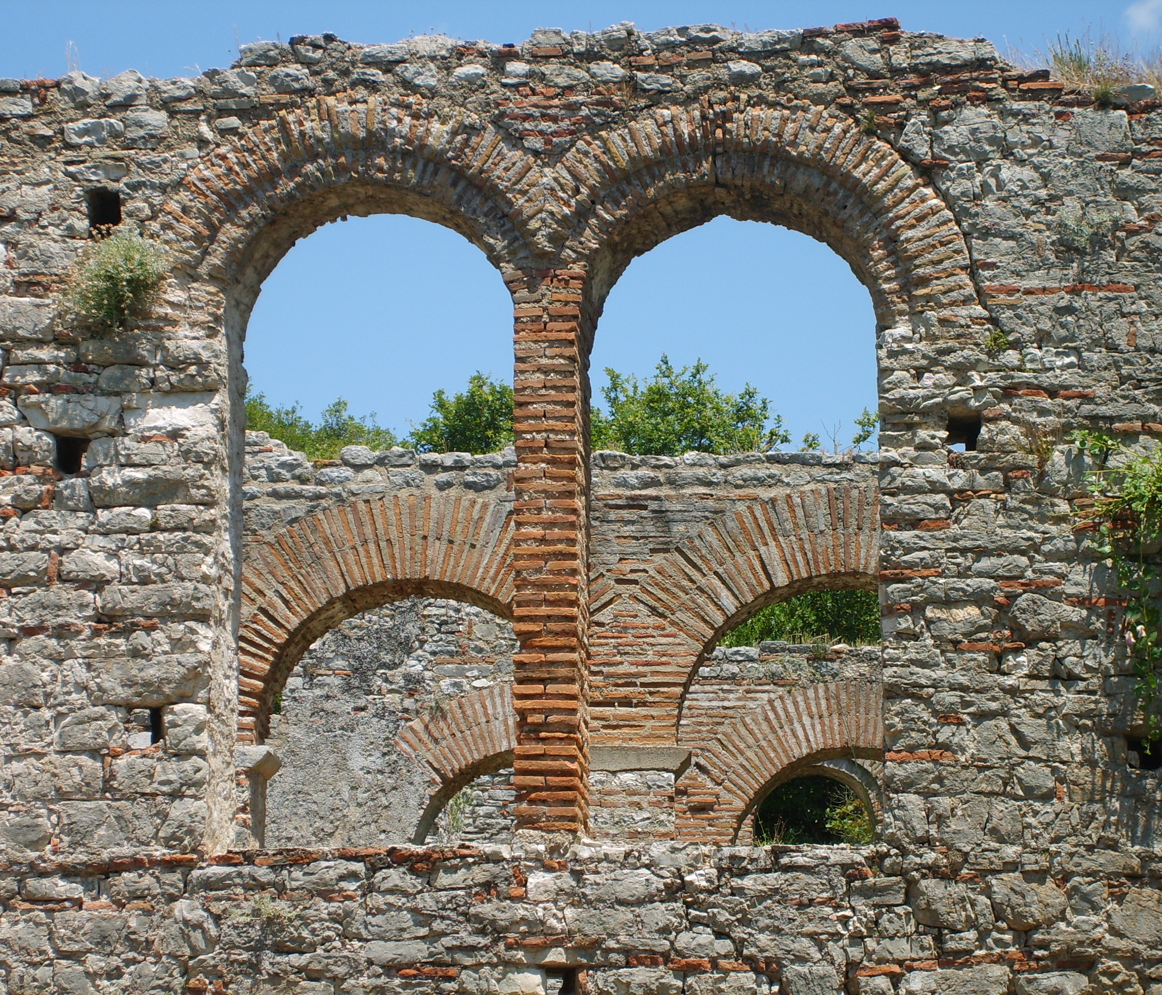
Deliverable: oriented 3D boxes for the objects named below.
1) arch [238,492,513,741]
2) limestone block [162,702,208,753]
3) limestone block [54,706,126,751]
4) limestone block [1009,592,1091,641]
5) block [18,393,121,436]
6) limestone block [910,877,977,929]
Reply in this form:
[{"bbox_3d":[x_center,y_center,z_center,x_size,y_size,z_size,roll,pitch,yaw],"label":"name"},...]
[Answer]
[{"bbox_3d":[-1.294,1.051,28.915,3.400,2.000,0.700,-1,-12,5],"label":"arch"},{"bbox_3d":[-1.982,1.194,17.843,0.231,0.260,0.250,-1,-15,2],"label":"limestone block"},{"bbox_3d":[-2.553,1.235,18.541,0.367,0.239,0.250,-1,-13,5],"label":"limestone block"},{"bbox_3d":[2.421,0.642,18.243,0.414,0.247,0.260,-1,-13,5],"label":"limestone block"},{"bbox_3d":[-2.715,-0.414,18.951,0.546,0.233,0.280,-1,-13,5],"label":"block"},{"bbox_3d":[1.907,2.150,18.542,0.350,0.267,0.270,-1,-12,5],"label":"limestone block"}]

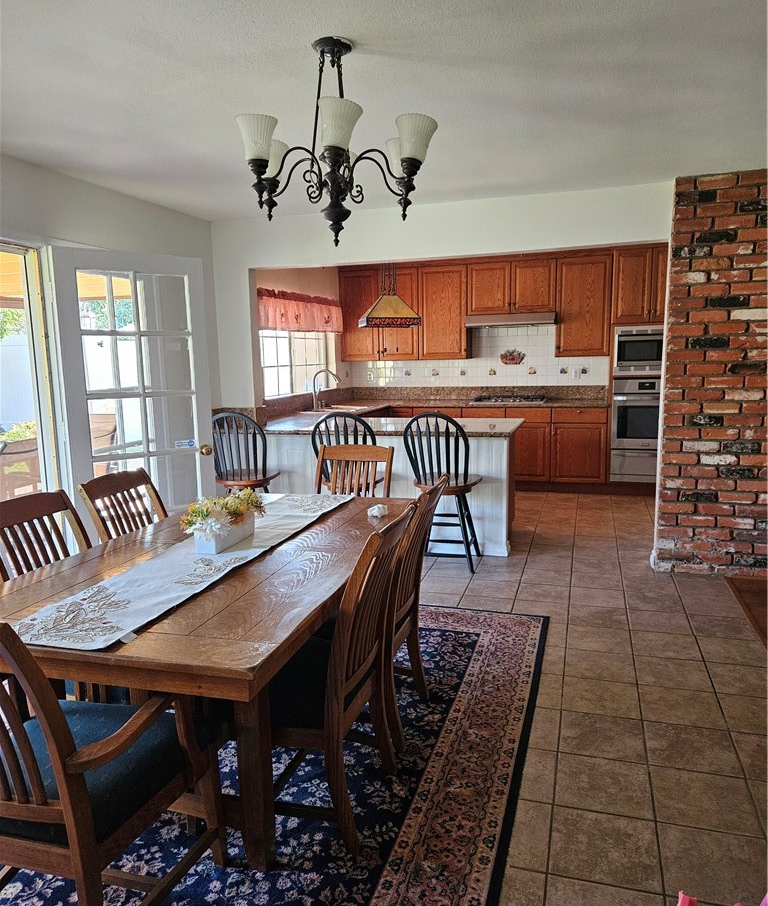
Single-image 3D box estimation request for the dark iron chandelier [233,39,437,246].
[{"bbox_3d":[-0.164,-1.009,2.245,0.660,0.626,0.680,-2,9,-1],"label":"dark iron chandelier"}]

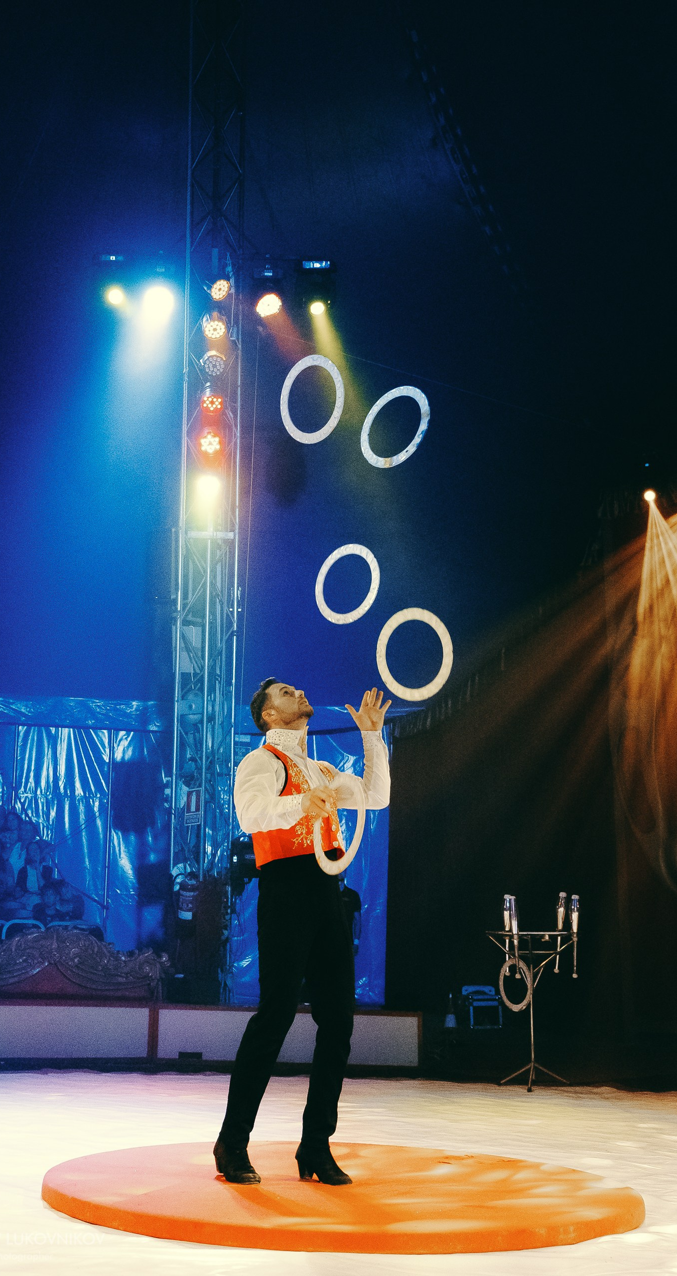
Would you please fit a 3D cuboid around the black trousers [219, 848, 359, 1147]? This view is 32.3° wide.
[{"bbox_3d":[-0.170,1.235,4.020,0.440,0.980,0.420,-10,-17,36],"label":"black trousers"}]

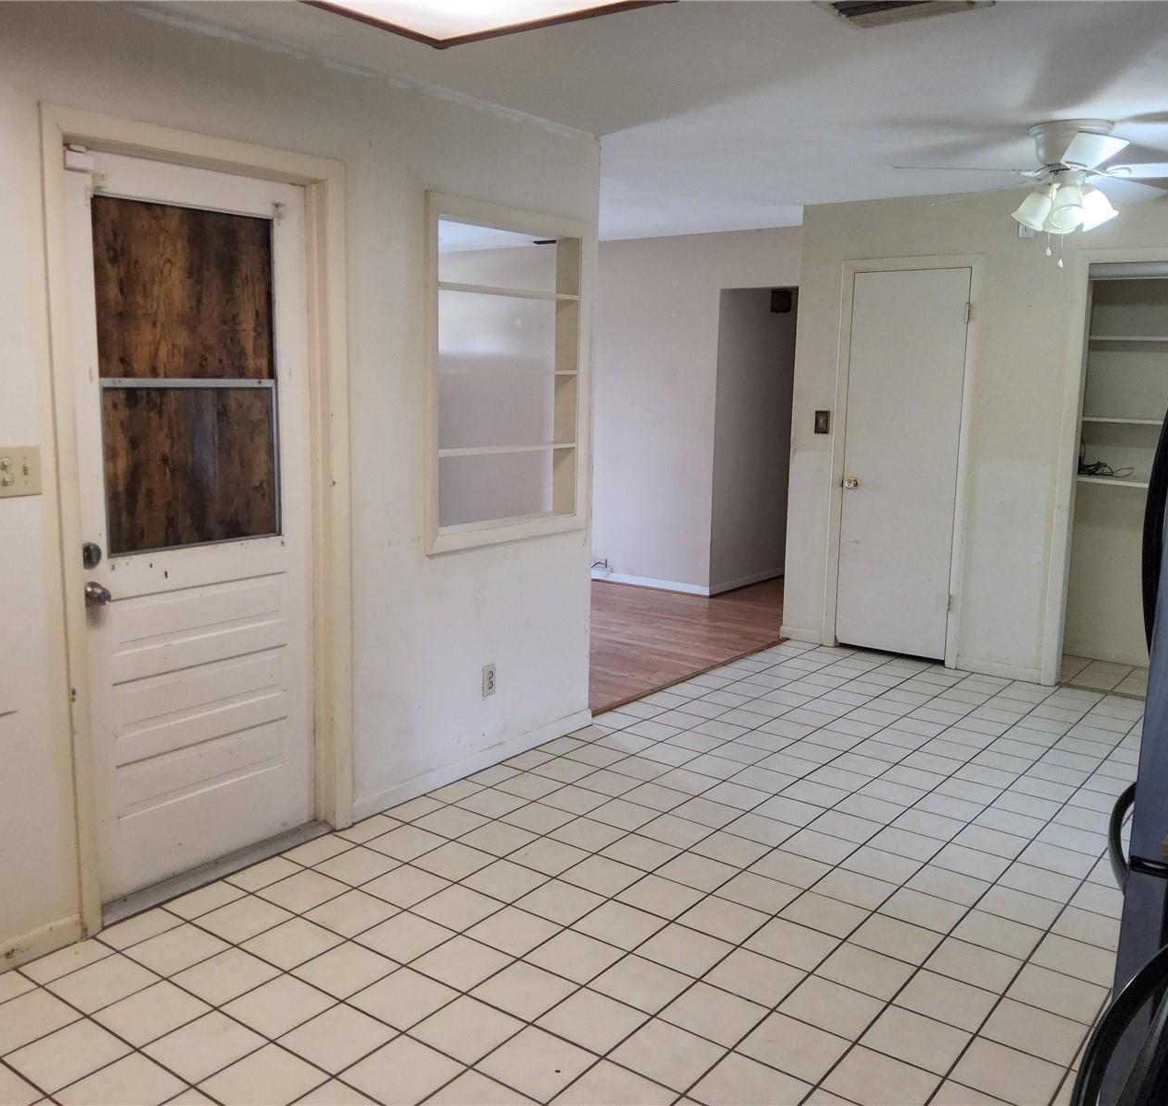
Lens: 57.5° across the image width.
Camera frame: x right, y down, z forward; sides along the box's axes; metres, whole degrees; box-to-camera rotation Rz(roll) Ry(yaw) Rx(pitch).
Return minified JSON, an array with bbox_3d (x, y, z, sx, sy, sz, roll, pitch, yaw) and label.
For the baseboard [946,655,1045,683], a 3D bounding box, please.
[{"bbox_3d":[2.140,0.598,5.494,0.435,0.076,0.016,8,12,36],"label":"baseboard"}]

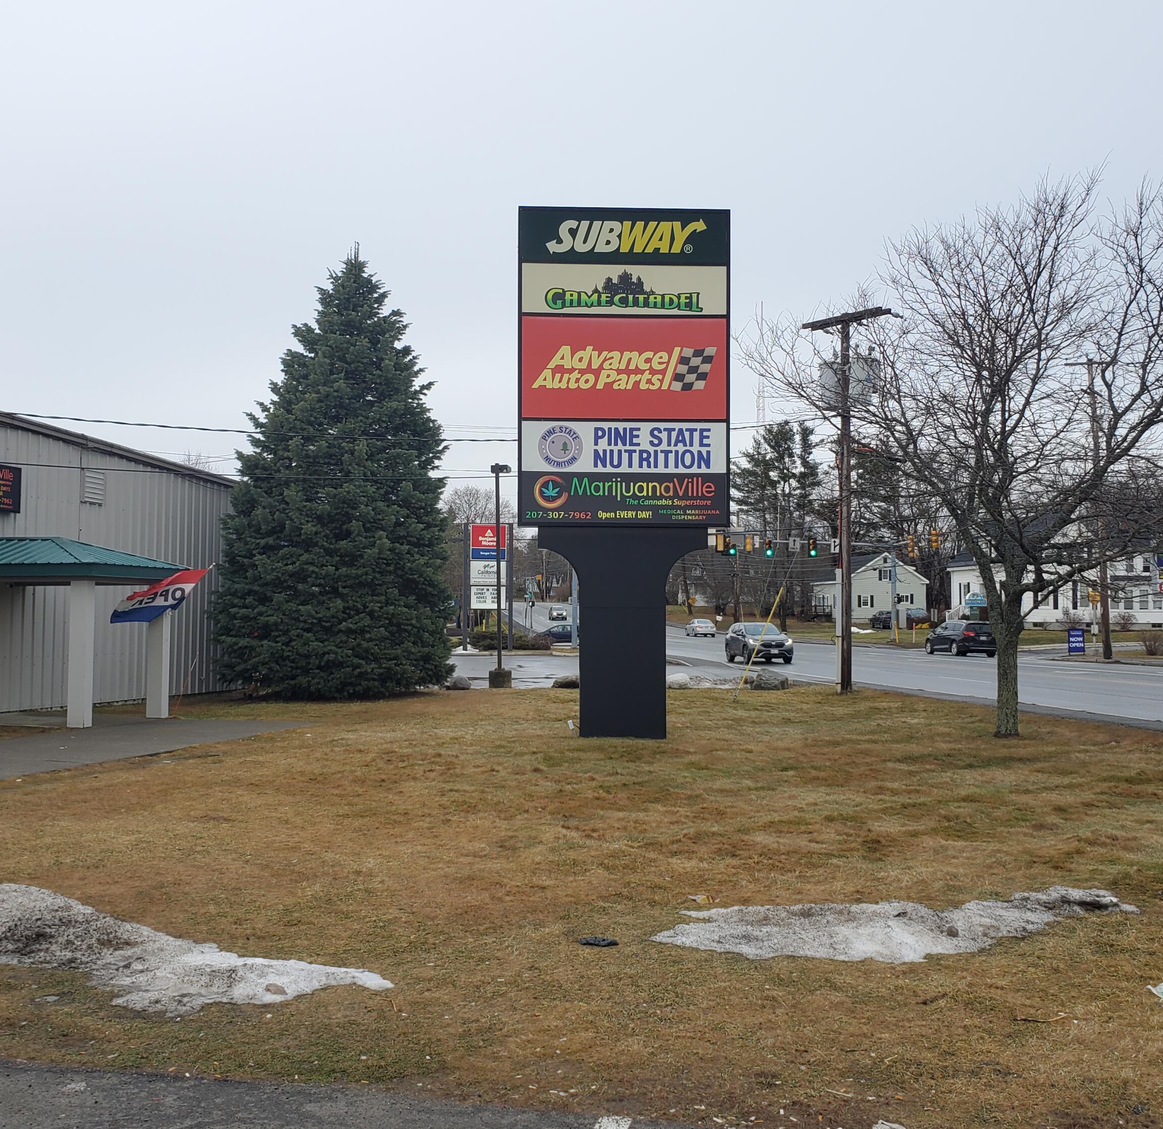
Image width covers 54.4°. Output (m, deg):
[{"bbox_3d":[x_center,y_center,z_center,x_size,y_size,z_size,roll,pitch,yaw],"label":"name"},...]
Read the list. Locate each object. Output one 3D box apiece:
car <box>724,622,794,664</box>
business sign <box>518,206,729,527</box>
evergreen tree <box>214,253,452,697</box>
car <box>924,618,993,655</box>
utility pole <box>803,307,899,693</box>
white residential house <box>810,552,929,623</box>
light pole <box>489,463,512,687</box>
[{"bbox_3d":[7.411,3.259,47.393,1.880,1.680,4.600,0,-3,-4],"label":"car"},{"bbox_3d":[0.609,-2.817,16.428,3.050,4.600,0.500,0,-3,-3],"label":"business sign"},{"bbox_3d":[-5.896,-2.195,26.960,5.600,10.400,5.500,0,-3,0],"label":"evergreen tree"},{"bbox_3d":[19.150,3.712,56.882,2.000,1.770,5.100,0,-3,-4],"label":"car"},{"bbox_3d":[6.483,-1.576,27.427,2.350,9.328,1.100,-3,-4,45],"label":"utility pole"},{"bbox_3d":[27.803,2.327,110.037,8.400,6.700,10.500,0,-3,-3],"label":"white residential house"},{"bbox_3d":[-2.189,0.271,30.531,0.580,6.100,0.580,0,-3,0],"label":"light pole"}]

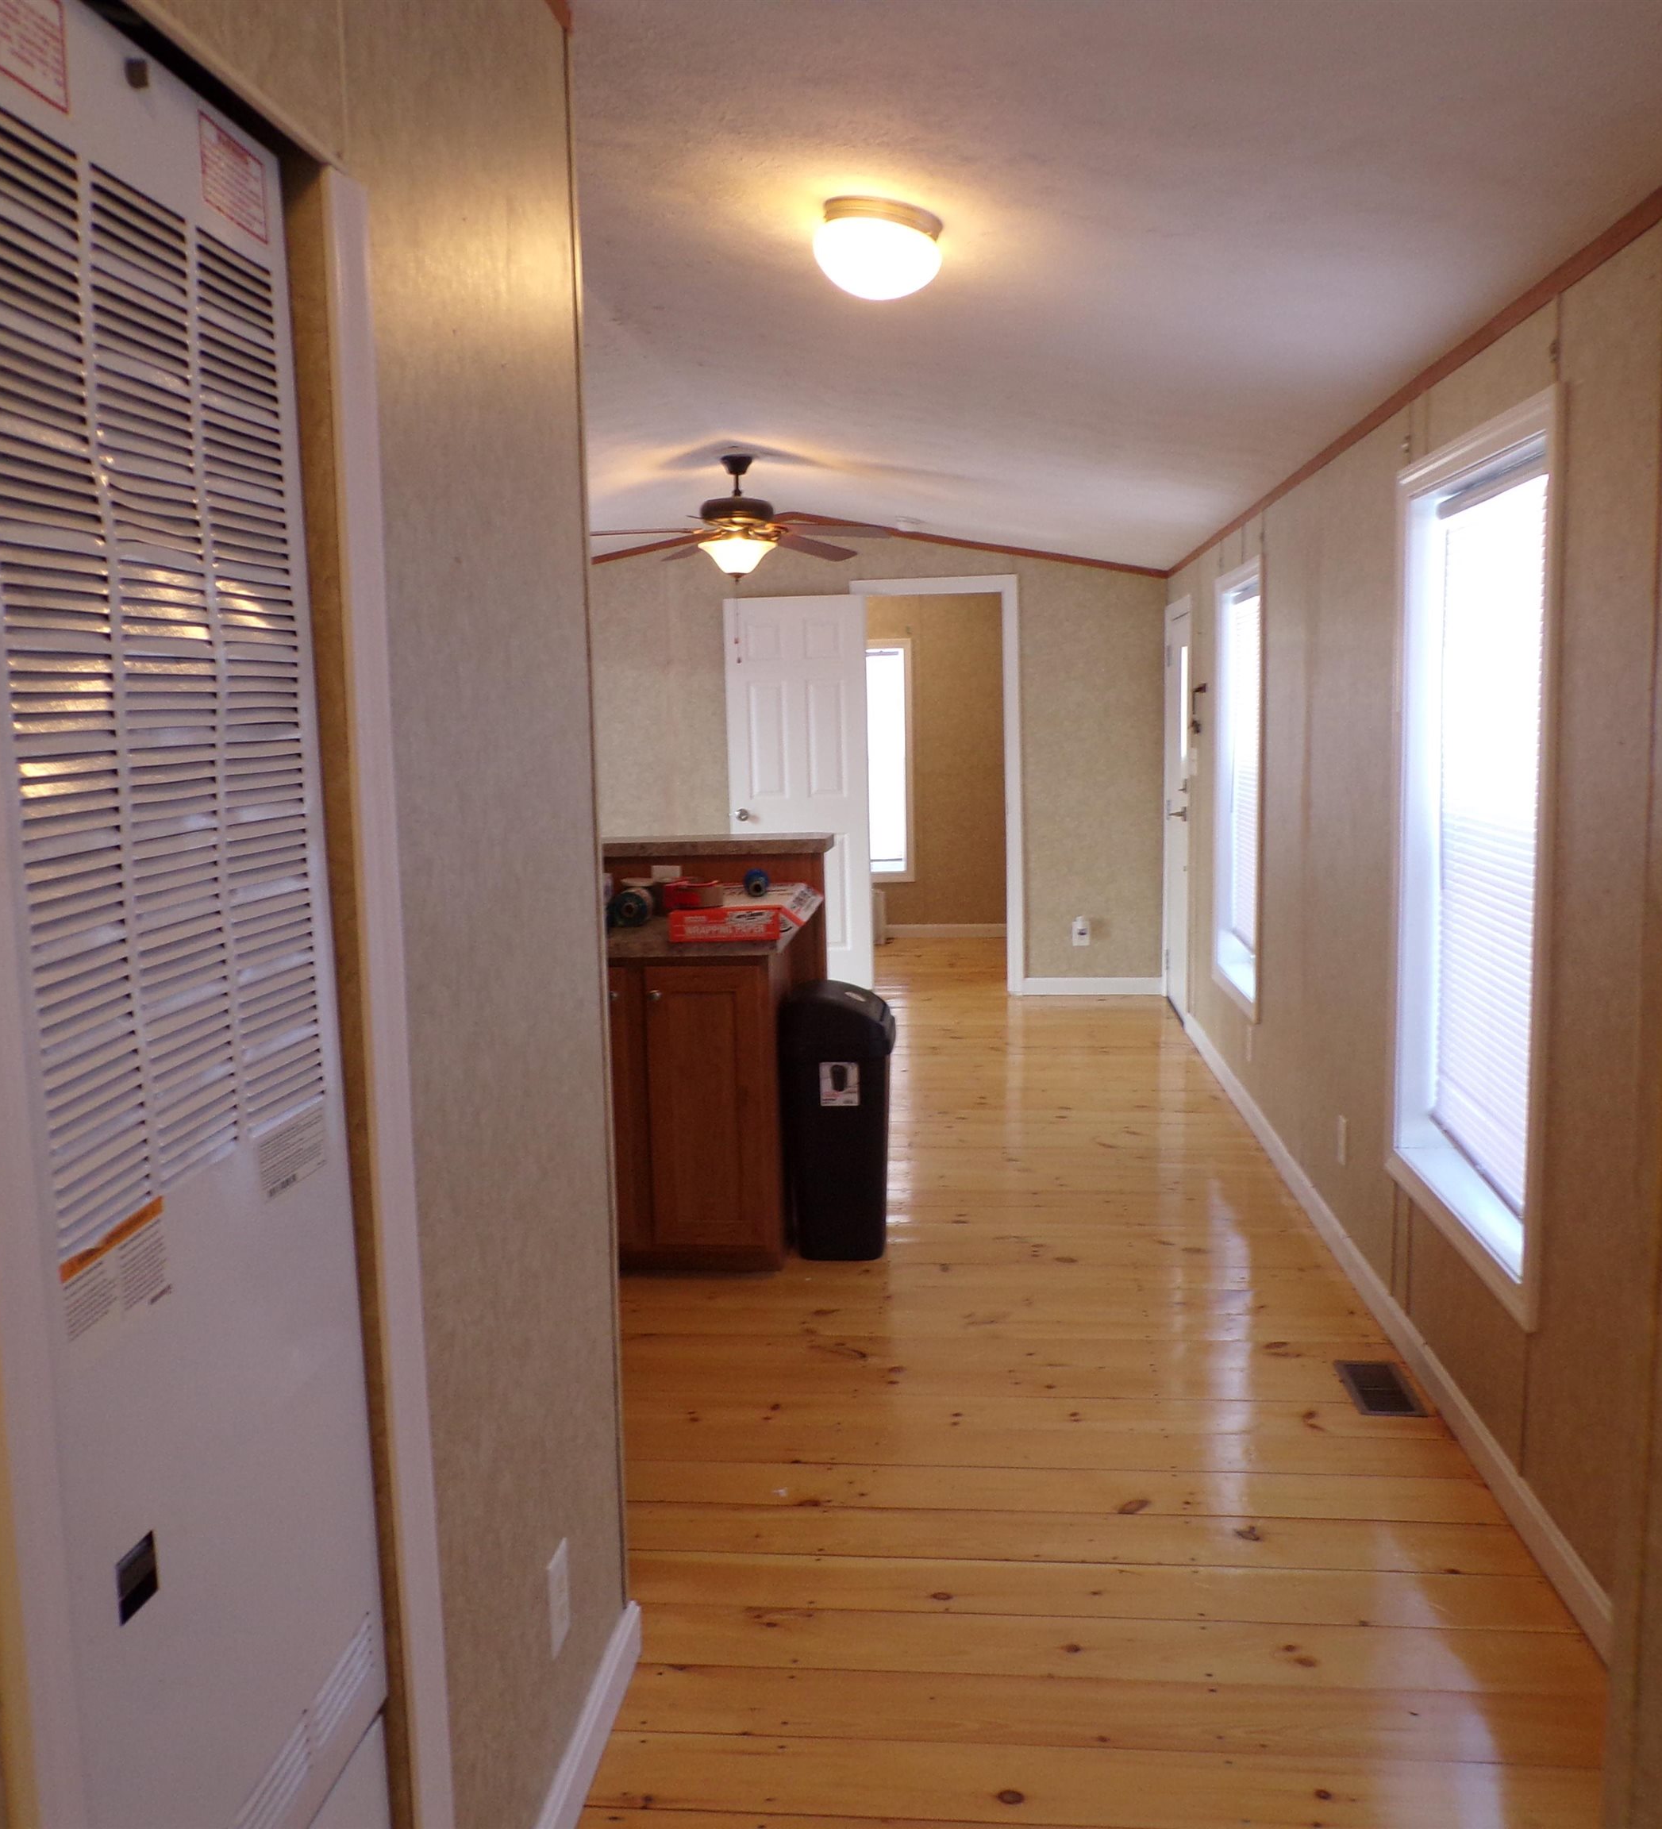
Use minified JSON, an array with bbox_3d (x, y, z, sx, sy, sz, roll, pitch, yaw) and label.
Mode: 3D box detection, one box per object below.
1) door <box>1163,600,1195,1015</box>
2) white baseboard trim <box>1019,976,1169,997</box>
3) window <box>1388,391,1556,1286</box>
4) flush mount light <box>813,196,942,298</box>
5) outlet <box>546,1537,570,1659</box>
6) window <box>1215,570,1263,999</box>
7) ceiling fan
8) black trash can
[{"bbox_3d":[1.645,-0.471,7.892,0.060,1.907,0.954,-1,7,5],"label":"door"},{"bbox_3d":[1.339,0.376,8.646,0.738,0.092,0.016,-1,7,5],"label":"white baseboard trim"},{"bbox_3d":[1.251,-0.132,3.289,0.100,1.546,1.004,-1,7,5],"label":"window"},{"bbox_3d":[0.085,-1.172,3.009,0.240,0.140,0.240,10,7,4],"label":"flush mount light"},{"bbox_3d":[-0.352,0.890,2.201,0.010,0.123,0.080,-1,7,6],"label":"outlet"},{"bbox_3d":[1.498,-0.459,6.121,0.100,1.532,1.048,-1,7,5],"label":"window"},{"bbox_3d":[-0.365,-1.556,6.639,1.280,0.470,1.280,-1,7,5],"label":"ceiling fan"},{"bbox_3d":[0.035,0.559,4.663,0.309,0.704,0.405,-1,7,5],"label":"black trash can"}]

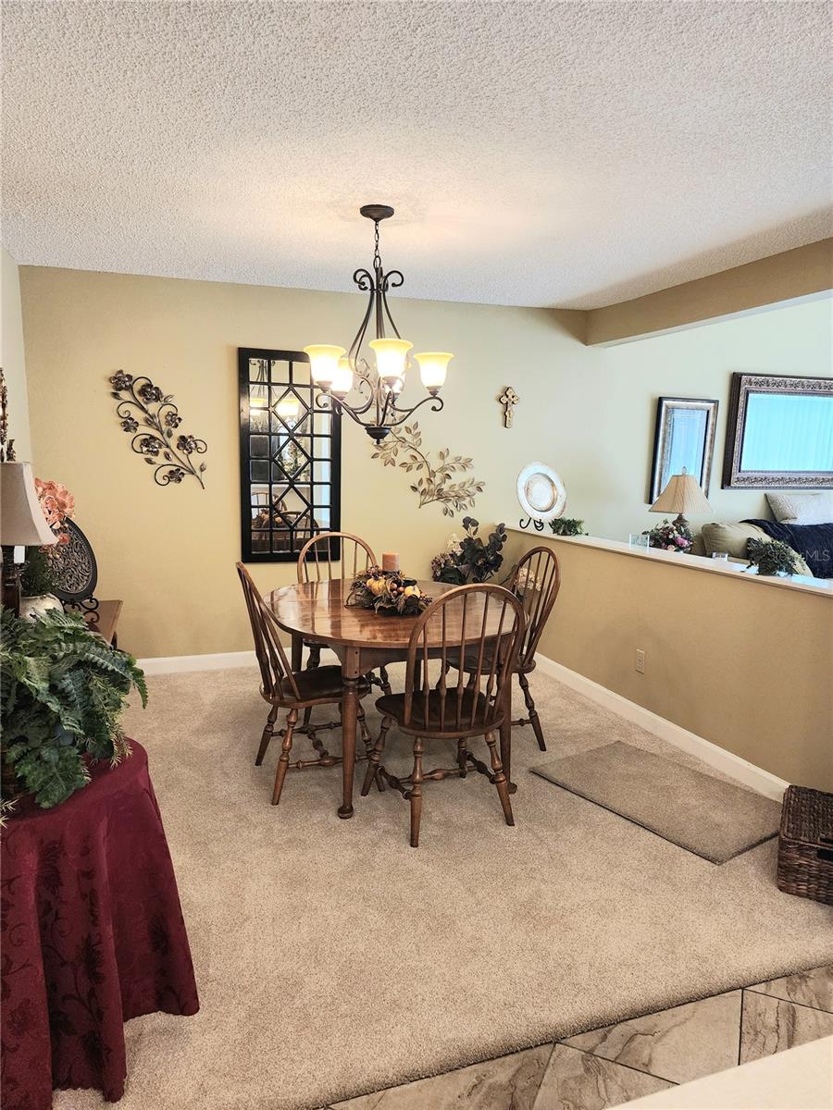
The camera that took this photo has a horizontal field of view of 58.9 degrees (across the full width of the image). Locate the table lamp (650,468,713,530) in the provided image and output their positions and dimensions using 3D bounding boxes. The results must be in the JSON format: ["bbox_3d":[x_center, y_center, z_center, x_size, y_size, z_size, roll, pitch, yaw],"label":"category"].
[{"bbox_3d":[1.988,-0.310,5.534,0.460,0.700,0.460,-2,8,-20],"label":"table lamp"}]

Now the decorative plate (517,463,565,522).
[{"bbox_3d":[0.846,-0.422,4.953,0.410,0.410,0.035,2,-8,-28],"label":"decorative plate"}]

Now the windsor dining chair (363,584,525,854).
[{"bbox_3d":[0.107,0.548,2.868,0.485,0.960,0.560,-3,9,-23],"label":"windsor dining chair"}]

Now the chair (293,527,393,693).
[{"bbox_3d":[-0.379,0.371,4.091,0.485,0.960,0.560,-2,8,-20],"label":"chair"}]

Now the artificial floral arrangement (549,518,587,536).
[{"bbox_3d":[0.950,-0.186,4.632,0.220,0.125,0.190,-2,9,-20],"label":"artificial floral arrangement"}]

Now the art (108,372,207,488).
[{"bbox_3d":[-1.579,-0.760,4.544,0.562,0.708,0.045,-2,8,-20],"label":"art"}]

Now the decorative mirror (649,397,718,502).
[{"bbox_3d":[2.133,-0.820,5.876,0.531,0.825,0.045,-2,10,-20],"label":"decorative mirror"}]

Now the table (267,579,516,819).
[{"bbox_3d":[-0.131,0.589,3.538,1.203,0.719,1.482,-2,8,-20],"label":"table"}]

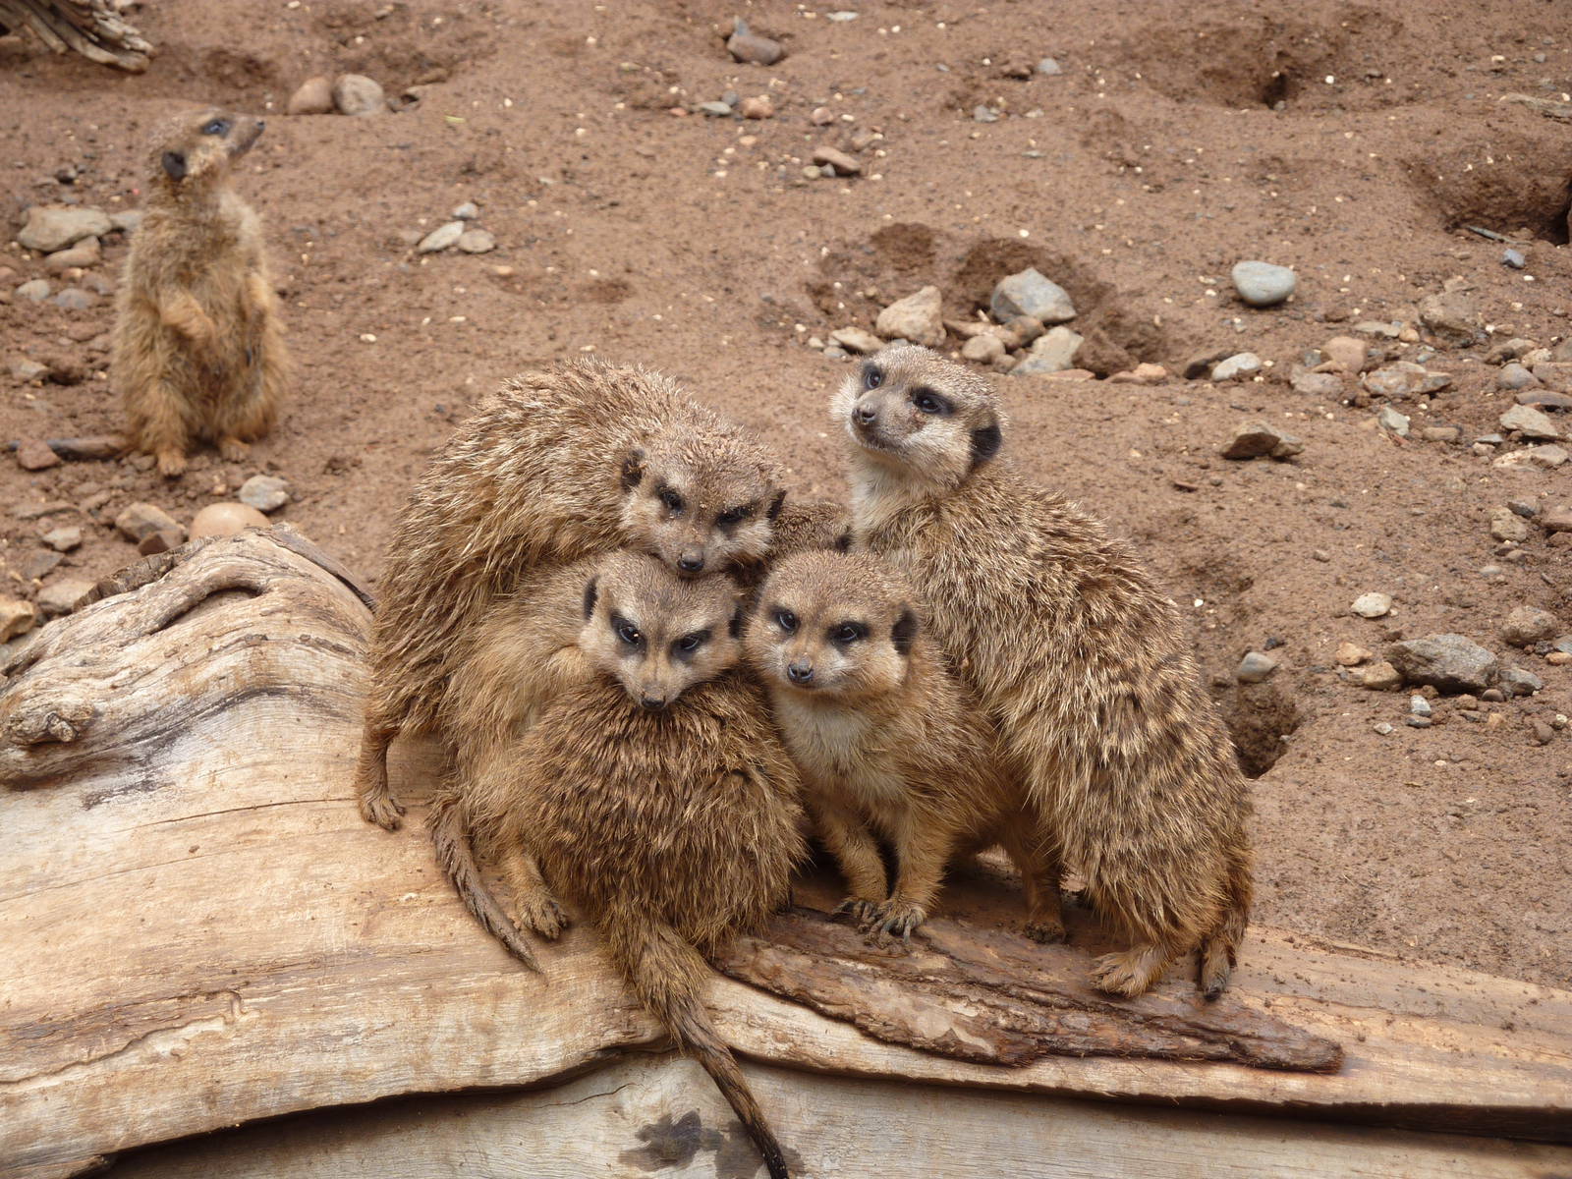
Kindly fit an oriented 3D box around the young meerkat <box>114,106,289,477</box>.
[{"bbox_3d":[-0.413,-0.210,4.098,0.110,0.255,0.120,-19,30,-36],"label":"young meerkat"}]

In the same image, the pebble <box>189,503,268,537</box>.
[{"bbox_3d":[-0.346,-0.039,3.615,0.049,0.030,0.040,0,23,0],"label":"pebble"}]

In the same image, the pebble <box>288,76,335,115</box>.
[{"bbox_3d":[-0.395,-0.411,4.836,0.038,0.031,0.035,0,24,0],"label":"pebble"}]

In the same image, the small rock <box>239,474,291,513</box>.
[{"bbox_3d":[-0.329,-0.061,3.673,0.033,0.025,0.026,0,23,0],"label":"small rock"}]

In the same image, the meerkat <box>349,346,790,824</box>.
[{"bbox_3d":[-0.099,0.003,2.680,0.190,0.205,0.130,11,23,26],"label":"meerkat"}]

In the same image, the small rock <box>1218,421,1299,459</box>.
[{"bbox_3d":[0.322,-0.101,3.940,0.055,0.026,0.042,0,20,0],"label":"small rock"}]

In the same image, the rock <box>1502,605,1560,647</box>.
[{"bbox_3d":[0.445,0.022,3.479,0.035,0.024,0.028,0,23,0],"label":"rock"}]

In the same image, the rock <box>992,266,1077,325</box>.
[{"bbox_3d":[0.170,-0.202,3.992,0.057,0.038,0.043,0,23,0],"label":"rock"}]

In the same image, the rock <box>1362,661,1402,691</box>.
[{"bbox_3d":[0.361,0.052,3.523,0.025,0.017,0.023,0,20,0],"label":"rock"}]

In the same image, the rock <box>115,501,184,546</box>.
[{"bbox_3d":[-0.396,-0.039,3.617,0.042,0.030,0.034,0,23,0],"label":"rock"}]

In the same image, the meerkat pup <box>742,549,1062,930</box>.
[{"bbox_3d":[0.066,0.056,2.520,0.105,0.170,0.175,14,24,34],"label":"meerkat pup"}]

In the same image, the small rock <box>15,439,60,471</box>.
[{"bbox_3d":[-0.533,-0.096,4.138,0.030,0.021,0.025,0,24,0],"label":"small rock"}]

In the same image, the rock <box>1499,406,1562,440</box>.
[{"bbox_3d":[0.536,-0.120,4.190,0.044,0.023,0.032,0,24,0],"label":"rock"}]

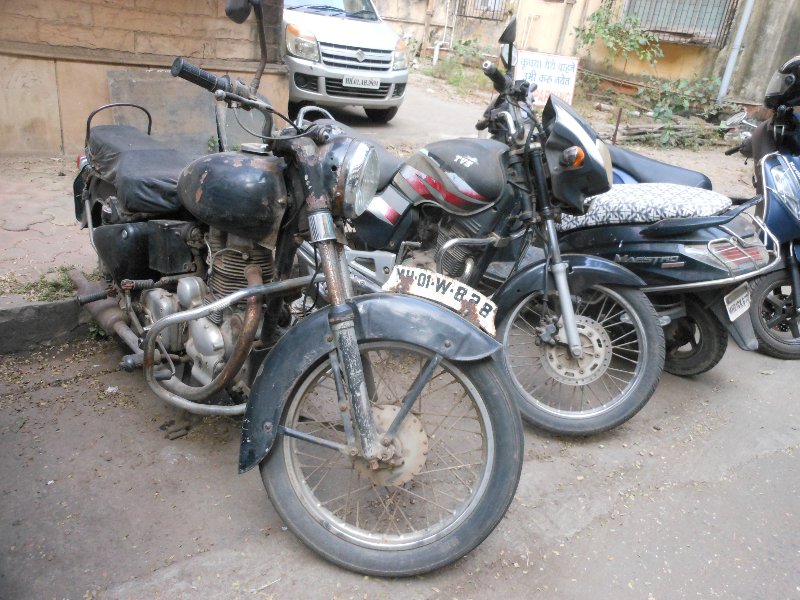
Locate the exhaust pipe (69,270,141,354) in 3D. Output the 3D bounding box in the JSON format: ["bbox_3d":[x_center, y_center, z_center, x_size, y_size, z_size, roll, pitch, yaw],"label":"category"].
[{"bbox_3d":[-1.002,0.025,2.164,0.092,0.092,0.530,-13,39,-43],"label":"exhaust pipe"}]

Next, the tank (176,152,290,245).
[{"bbox_3d":[-0.440,-0.308,1.776,0.270,0.225,0.520,-13,27,-43],"label":"tank"}]

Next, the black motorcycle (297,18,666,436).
[{"bbox_3d":[0.121,-0.329,2.564,1.930,1.200,0.680,26,28,38],"label":"black motorcycle"}]

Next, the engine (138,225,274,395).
[{"bbox_3d":[-0.510,0.007,1.912,0.330,0.510,0.460,-13,27,-43],"label":"engine"}]

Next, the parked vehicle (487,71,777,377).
[{"bbox_3d":[0.818,-0.395,3.063,0.690,1.110,1.770,-19,33,-39],"label":"parked vehicle"}]

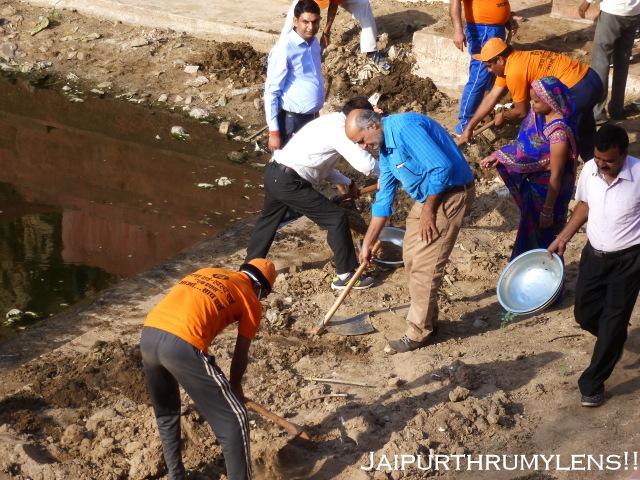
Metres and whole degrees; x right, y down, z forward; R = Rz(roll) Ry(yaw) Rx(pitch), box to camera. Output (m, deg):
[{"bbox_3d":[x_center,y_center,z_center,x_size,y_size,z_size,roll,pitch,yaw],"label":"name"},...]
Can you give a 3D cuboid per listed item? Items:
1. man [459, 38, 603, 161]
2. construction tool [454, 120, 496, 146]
[{"bbox_3d":[1.412,-0.916,16.250,0.950,1.100,0.550,-1,25,-6],"label":"man"},{"bbox_3d":[0.960,-0.620,16.350,0.720,0.220,0.180,-31,9,29],"label":"construction tool"}]

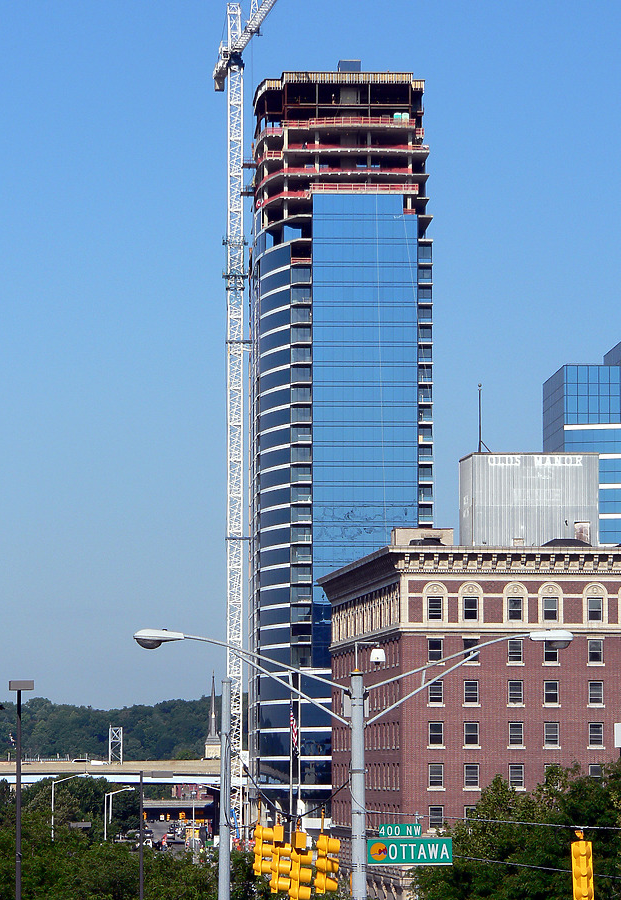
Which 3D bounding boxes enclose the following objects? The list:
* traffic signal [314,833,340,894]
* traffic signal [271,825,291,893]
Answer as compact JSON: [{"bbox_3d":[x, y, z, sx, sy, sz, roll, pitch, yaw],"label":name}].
[{"bbox_3d":[0.305,7.737,72.000,0.450,1.100,0.340,1,-5,-8],"label":"traffic signal"},{"bbox_3d":[-0.632,8.567,80.500,0.450,1.380,0.340,1,-5,-8],"label":"traffic signal"}]

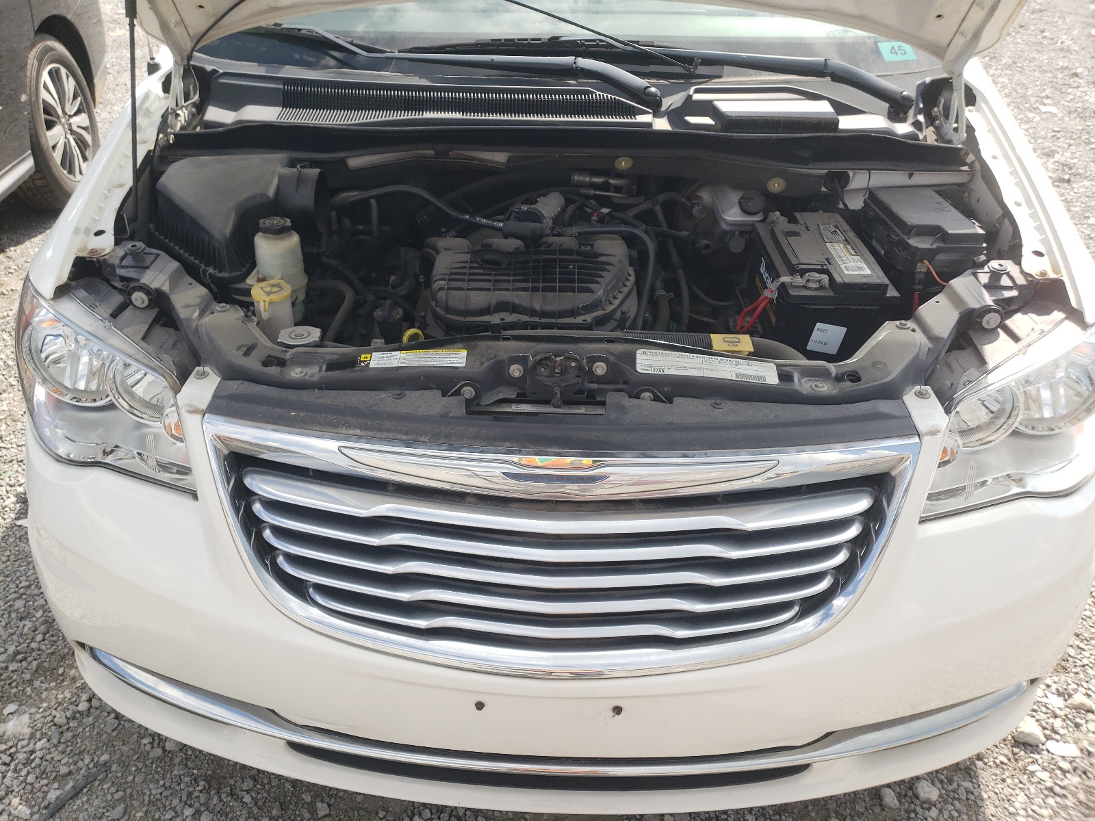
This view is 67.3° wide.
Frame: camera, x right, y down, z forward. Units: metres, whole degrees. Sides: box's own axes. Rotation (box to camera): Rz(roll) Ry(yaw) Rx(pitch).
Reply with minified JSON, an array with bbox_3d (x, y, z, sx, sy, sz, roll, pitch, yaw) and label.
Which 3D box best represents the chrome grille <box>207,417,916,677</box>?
[{"bbox_3d":[0.009,0.164,1.036,0.885,0.285,0.175,2,34,2],"label":"chrome grille"}]

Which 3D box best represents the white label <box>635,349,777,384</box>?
[{"bbox_3d":[0.208,-0.057,1.069,0.184,0.004,0.046,5,44,-1],"label":"white label"}]

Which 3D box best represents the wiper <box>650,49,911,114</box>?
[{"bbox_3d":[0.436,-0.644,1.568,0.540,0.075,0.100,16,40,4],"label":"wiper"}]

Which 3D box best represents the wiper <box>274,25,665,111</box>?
[{"bbox_3d":[-0.162,-0.688,1.600,0.820,0.075,0.110,15,41,11],"label":"wiper"}]

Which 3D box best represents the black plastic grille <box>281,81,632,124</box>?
[{"bbox_3d":[-0.156,-0.570,1.498,0.660,0.050,0.130,3,35,4],"label":"black plastic grille"}]

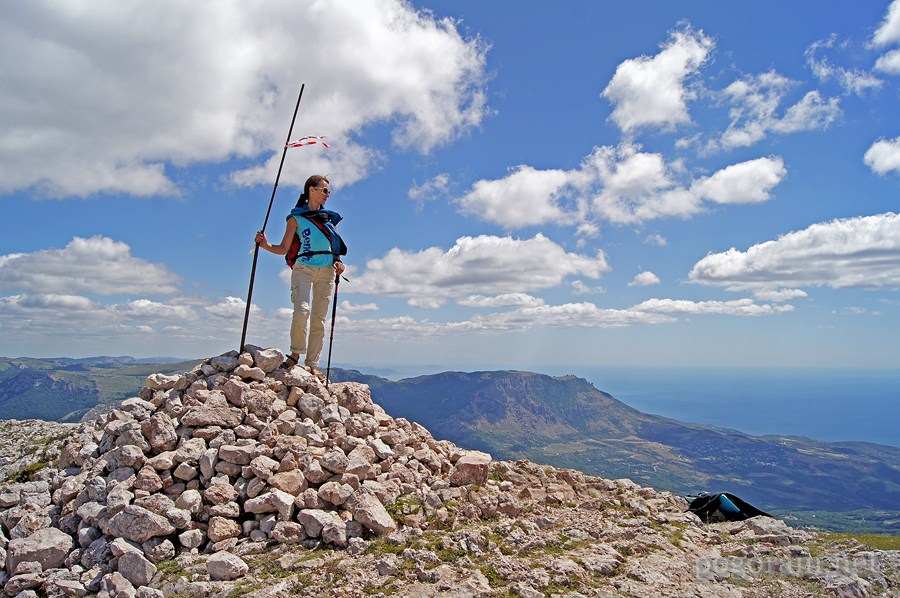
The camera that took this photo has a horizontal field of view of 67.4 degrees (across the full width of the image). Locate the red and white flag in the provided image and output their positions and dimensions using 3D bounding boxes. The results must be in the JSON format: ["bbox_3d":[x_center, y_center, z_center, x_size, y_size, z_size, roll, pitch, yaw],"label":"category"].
[{"bbox_3d":[-1.212,-1.349,5.775,0.370,0.110,0.100,1,-5,-9],"label":"red and white flag"}]

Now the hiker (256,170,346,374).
[{"bbox_3d":[-1.240,-0.217,5.631,0.680,1.660,0.500,3,-6,-36],"label":"hiker"}]

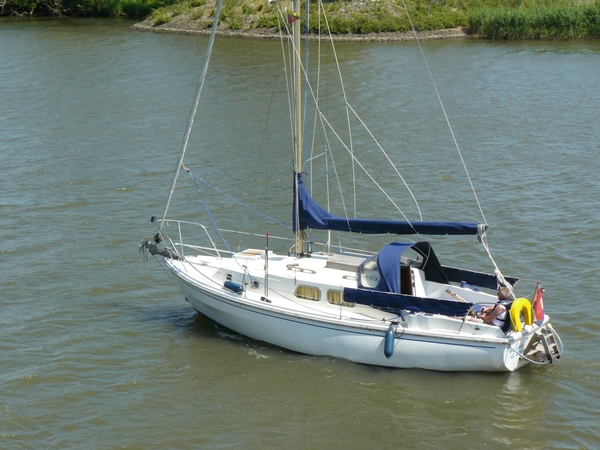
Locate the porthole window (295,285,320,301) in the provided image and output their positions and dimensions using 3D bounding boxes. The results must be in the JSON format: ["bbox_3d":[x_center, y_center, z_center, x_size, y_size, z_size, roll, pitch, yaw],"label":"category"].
[{"bbox_3d":[0.152,1.229,28.403,0.550,0.300,0.050,8,3,34],"label":"porthole window"}]

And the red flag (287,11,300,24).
[{"bbox_3d":[-0.098,-3.697,28.098,0.290,0.250,0.050,7,14,30],"label":"red flag"}]

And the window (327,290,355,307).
[{"bbox_3d":[0.717,1.315,28.074,0.550,0.300,0.050,8,3,34],"label":"window"}]

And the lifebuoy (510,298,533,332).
[{"bbox_3d":[3.833,1.512,27.262,0.140,0.580,0.620,7,14,30],"label":"lifebuoy"}]

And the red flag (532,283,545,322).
[{"bbox_3d":[4.097,1.350,27.242,0.260,0.700,0.140,7,14,30],"label":"red flag"}]

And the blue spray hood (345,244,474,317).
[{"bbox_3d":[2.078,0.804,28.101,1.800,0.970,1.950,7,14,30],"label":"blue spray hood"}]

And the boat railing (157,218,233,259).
[{"bbox_3d":[-2.298,0.375,30.786,1.250,0.800,1.200,7,14,30],"label":"boat railing"}]

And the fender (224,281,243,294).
[{"bbox_3d":[-1.193,1.155,29.037,0.170,0.170,0.580,-9,15,-33],"label":"fender"}]

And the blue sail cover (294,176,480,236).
[{"bbox_3d":[1.488,-0.181,28.328,3.780,1.060,0.300,7,14,30],"label":"blue sail cover"}]

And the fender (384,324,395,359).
[{"bbox_3d":[1.543,2.017,27.280,0.170,0.600,0.170,-1,12,0],"label":"fender"}]

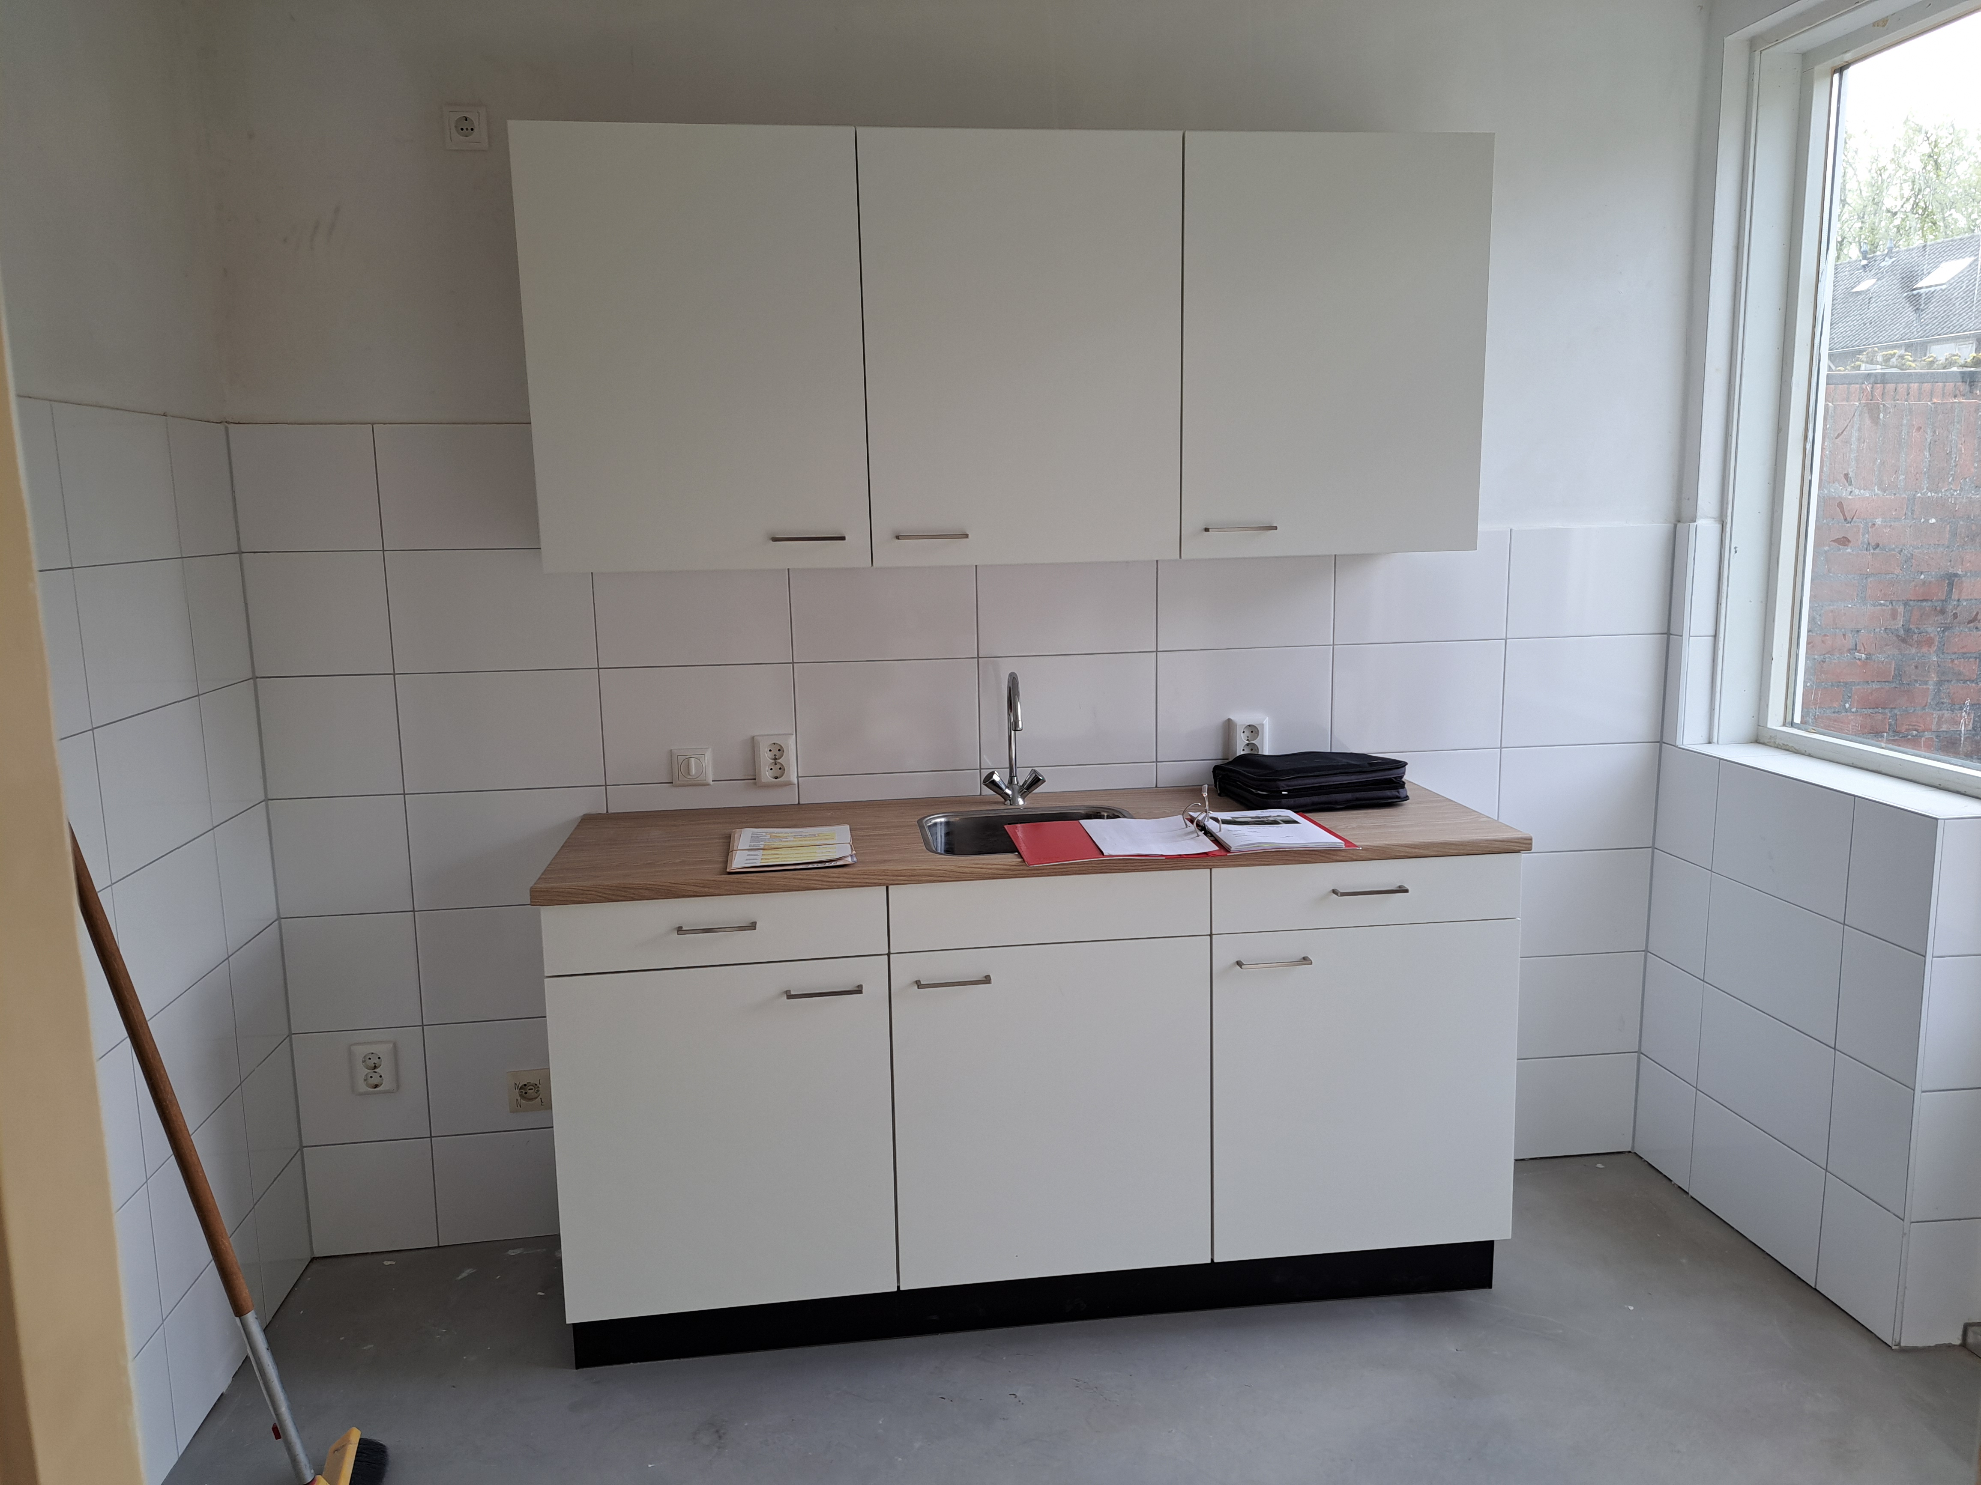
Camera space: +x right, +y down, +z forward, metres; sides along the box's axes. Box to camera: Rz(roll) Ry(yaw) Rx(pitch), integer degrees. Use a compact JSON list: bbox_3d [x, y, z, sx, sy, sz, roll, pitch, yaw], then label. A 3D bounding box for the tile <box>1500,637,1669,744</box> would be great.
[{"bbox_3d":[1.356,-0.114,3.140,0.390,0.249,0.014,-2,10,-7],"label":"tile"}]

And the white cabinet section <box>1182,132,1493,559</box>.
[{"bbox_3d":[0.640,-0.777,2.793,0.600,0.779,0.340,-2,9,-7],"label":"white cabinet section"}]

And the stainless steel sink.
[{"bbox_3d":[0.090,0.246,2.705,0.456,0.160,0.387,-2,9,-7],"label":"stainless steel sink"}]

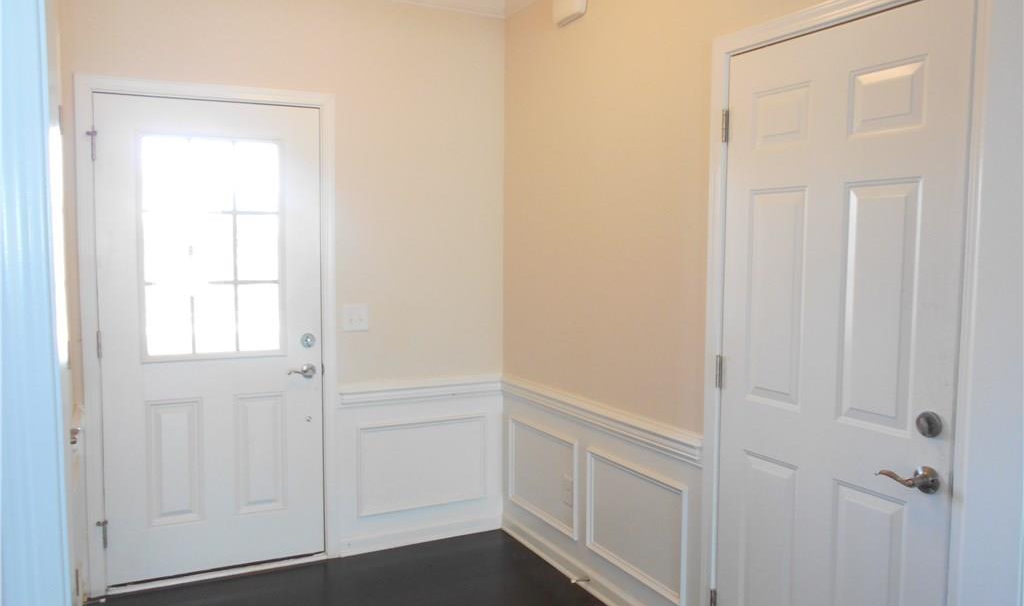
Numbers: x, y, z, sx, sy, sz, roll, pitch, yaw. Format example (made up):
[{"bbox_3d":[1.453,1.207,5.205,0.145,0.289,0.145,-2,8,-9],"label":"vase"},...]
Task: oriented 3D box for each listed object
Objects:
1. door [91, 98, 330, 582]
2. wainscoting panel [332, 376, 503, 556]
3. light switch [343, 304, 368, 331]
[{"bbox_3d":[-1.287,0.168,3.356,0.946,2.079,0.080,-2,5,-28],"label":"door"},{"bbox_3d":[-0.430,0.801,3.811,0.865,0.810,0.050,-2,5,-28],"label":"wainscoting panel"},{"bbox_3d":[-0.732,0.072,3.613,0.120,0.125,0.014,-2,5,-28],"label":"light switch"}]

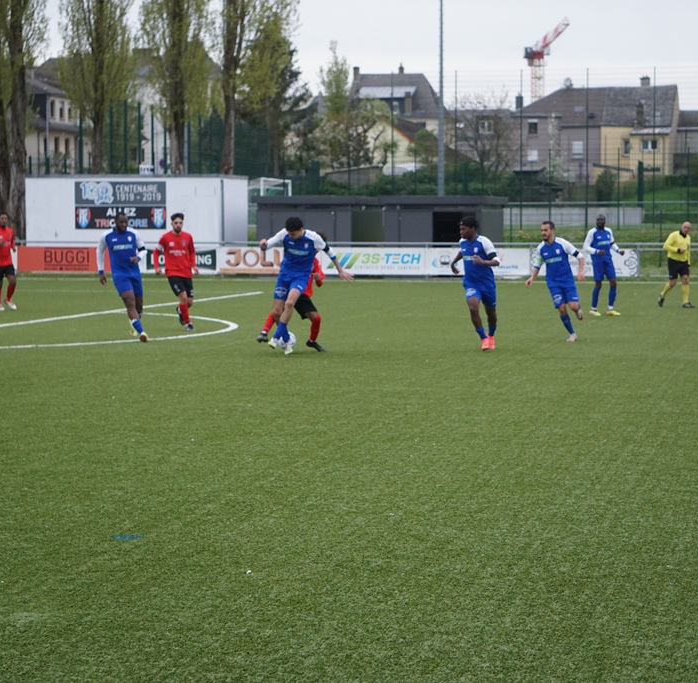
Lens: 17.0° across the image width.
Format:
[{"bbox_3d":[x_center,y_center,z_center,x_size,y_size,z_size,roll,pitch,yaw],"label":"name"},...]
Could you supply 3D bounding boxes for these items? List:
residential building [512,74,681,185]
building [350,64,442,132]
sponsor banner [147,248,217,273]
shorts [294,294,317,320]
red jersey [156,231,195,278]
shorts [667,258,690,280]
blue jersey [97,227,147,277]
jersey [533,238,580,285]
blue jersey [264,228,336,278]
[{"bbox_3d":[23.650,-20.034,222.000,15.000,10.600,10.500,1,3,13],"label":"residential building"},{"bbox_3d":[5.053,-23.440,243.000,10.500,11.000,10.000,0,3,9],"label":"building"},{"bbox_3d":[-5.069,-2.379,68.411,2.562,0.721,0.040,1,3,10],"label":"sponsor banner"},{"bbox_3d":[-0.595,-0.469,29.200,0.420,0.380,0.360,-1,3,-14],"label":"shorts"},{"bbox_3d":[-2.499,-1.268,33.600,0.570,0.660,0.340,0,3,-4],"label":"red jersey"},{"bbox_3d":[6.334,-1.387,44.800,0.360,0.390,0.290,-2,3,-38],"label":"shorts"},{"bbox_3d":[-3.043,-1.204,31.200,0.620,0.670,0.370,0,3,-7],"label":"blue jersey"},{"bbox_3d":[2.780,-1.067,31.100,0.590,0.670,0.370,1,3,21],"label":"jersey"},{"bbox_3d":[-0.601,-1.068,28.300,0.870,0.620,0.420,0,3,6],"label":"blue jersey"}]

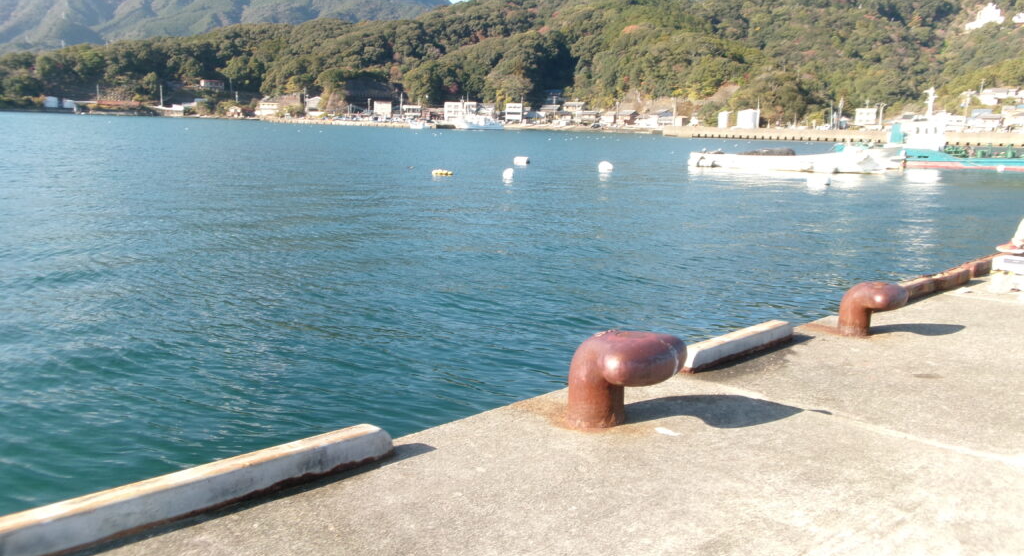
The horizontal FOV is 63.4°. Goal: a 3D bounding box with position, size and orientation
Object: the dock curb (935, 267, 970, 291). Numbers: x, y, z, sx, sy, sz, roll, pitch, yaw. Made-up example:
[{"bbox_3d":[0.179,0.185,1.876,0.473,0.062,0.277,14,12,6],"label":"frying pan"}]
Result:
[{"bbox_3d":[4.327,0.001,8.239,0.135,0.133,0.985,12,15,43],"label":"dock curb"}]

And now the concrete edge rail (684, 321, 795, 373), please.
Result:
[{"bbox_3d":[1.722,0.494,6.235,0.140,0.145,1.620,11,13,41],"label":"concrete edge rail"}]

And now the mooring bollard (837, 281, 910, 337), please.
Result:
[{"bbox_3d":[3.129,0.247,7.175,0.540,0.475,0.490,11,13,41],"label":"mooring bollard"}]

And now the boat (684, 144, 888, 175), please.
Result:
[{"bbox_3d":[17.421,-7.439,52.000,12.400,1.800,2.600,2,10,-3],"label":"boat"}]

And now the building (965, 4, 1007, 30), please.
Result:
[{"bbox_3d":[274.393,-151.539,480.000,23.000,15.000,14.000,6,10,19],"label":"building"}]

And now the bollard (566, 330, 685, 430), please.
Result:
[{"bbox_3d":[0.567,0.527,4.340,0.560,0.500,0.500,11,13,41],"label":"bollard"}]

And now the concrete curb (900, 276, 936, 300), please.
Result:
[{"bbox_3d":[4.052,0.127,8.444,0.155,0.120,1.400,11,12,42],"label":"concrete curb"}]

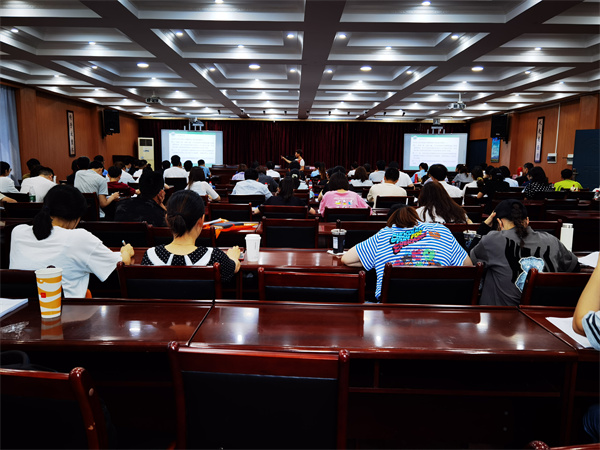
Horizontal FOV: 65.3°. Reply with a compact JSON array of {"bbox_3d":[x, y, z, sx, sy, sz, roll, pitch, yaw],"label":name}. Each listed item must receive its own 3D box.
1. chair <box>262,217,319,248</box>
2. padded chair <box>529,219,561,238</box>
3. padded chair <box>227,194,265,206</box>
[{"bbox_3d":[-0.082,0.368,3.914,0.490,0.898,0.551,1,8,0],"label":"chair"},{"bbox_3d":[1.802,0.370,3.925,0.520,0.890,0.540,1,8,0],"label":"padded chair"},{"bbox_3d":[-0.642,0.077,5.696,0.470,0.920,0.530,1,9,0],"label":"padded chair"}]

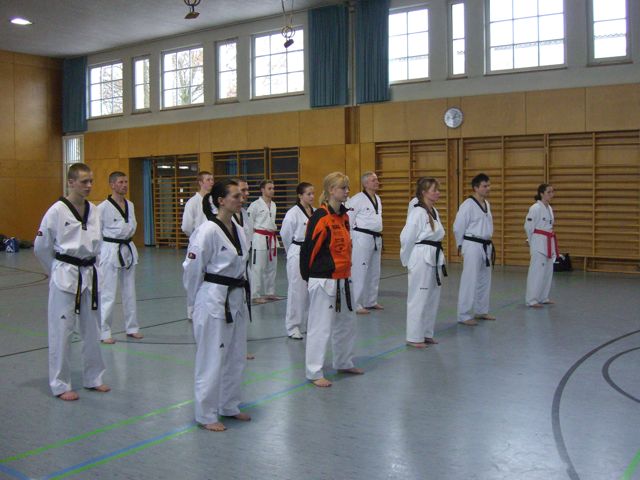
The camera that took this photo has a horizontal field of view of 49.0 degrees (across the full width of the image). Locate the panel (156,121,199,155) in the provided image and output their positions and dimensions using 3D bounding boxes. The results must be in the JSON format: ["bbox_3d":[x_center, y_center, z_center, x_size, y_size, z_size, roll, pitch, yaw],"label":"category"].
[{"bbox_3d":[-3.880,-2.801,19.419,1.761,0.881,0.050,2,4,34],"label":"panel"}]

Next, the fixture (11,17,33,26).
[{"bbox_3d":[-7.298,-5.342,17.177,0.520,0.100,0.520,2,4,34],"label":"fixture"}]

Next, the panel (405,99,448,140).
[{"bbox_3d":[2.329,-2.619,15.271,1.025,0.881,0.050,2,5,35],"label":"panel"}]

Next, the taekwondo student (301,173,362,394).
[{"bbox_3d":[0.103,0.313,5.717,0.360,1.700,0.480,2,5,36],"label":"taekwondo student"}]

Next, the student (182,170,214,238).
[{"bbox_3d":[-1.454,0.067,8.620,0.350,1.800,0.510,2,4,34],"label":"student"}]

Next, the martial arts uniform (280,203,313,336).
[{"bbox_3d":[-0.241,0.306,7.684,0.360,1.430,0.460,2,4,34],"label":"martial arts uniform"}]

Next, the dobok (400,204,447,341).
[{"bbox_3d":[1.054,0.346,7.153,0.420,1.415,0.470,2,4,34],"label":"dobok"}]

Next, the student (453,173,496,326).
[{"bbox_3d":[1.819,0.092,8.288,0.380,1.760,0.520,2,5,34],"label":"student"}]

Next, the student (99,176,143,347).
[{"bbox_3d":[-2.106,0.163,7.380,0.340,1.780,0.500,2,4,34],"label":"student"}]

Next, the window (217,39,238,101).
[{"bbox_3d":[-2.388,-4.448,18.560,0.809,1.637,0.120,2,5,35],"label":"window"}]

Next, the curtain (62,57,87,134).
[{"bbox_3d":[-7.651,-4.525,21.895,1.294,2.414,0.200,2,4,34],"label":"curtain"}]

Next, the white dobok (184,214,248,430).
[{"bbox_3d":[-0.696,0.542,4.681,0.380,1.378,0.500,2,4,34],"label":"white dobok"}]

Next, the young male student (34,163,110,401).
[{"bbox_3d":[-1.888,0.290,5.360,0.350,1.770,0.520,2,4,34],"label":"young male student"}]

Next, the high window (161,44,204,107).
[{"bbox_3d":[-3.717,-4.426,19.306,1.665,1.658,0.120,2,4,34],"label":"high window"}]

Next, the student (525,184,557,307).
[{"bbox_3d":[3.025,0.072,9.618,0.410,1.681,0.470,2,4,34],"label":"student"}]

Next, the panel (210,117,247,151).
[{"bbox_3d":[-2.394,-2.785,18.600,1.364,0.882,0.050,2,5,35],"label":"panel"}]

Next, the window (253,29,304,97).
[{"bbox_3d":[-1.090,-4.662,18.452,1.800,1.720,0.120,2,4,34],"label":"window"}]

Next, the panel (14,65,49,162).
[{"bbox_3d":[-9.018,-3.963,21.976,0.050,3.060,1.244,2,5,35],"label":"panel"}]

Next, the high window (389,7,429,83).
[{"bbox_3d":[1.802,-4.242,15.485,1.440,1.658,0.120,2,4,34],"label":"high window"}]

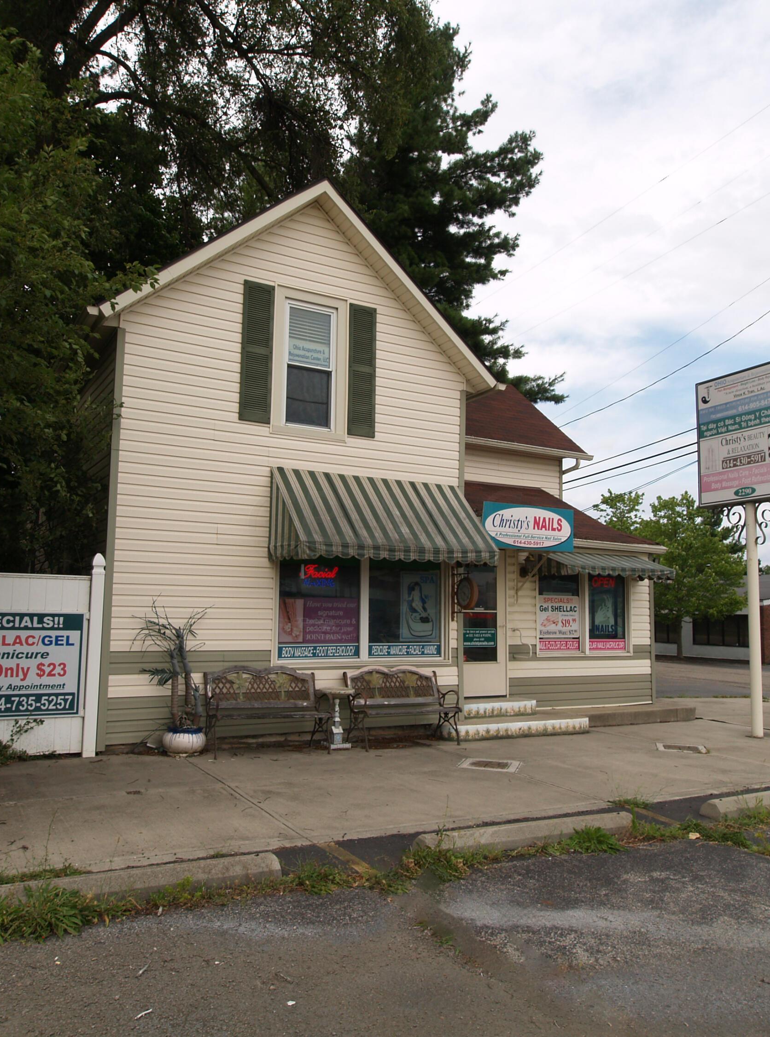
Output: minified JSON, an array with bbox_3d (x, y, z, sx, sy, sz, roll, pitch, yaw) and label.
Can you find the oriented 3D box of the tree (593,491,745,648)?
[{"bbox_3d":[11.982,2.310,33.500,6.200,6.900,6.000,-2,-8,20],"label":"tree"}]

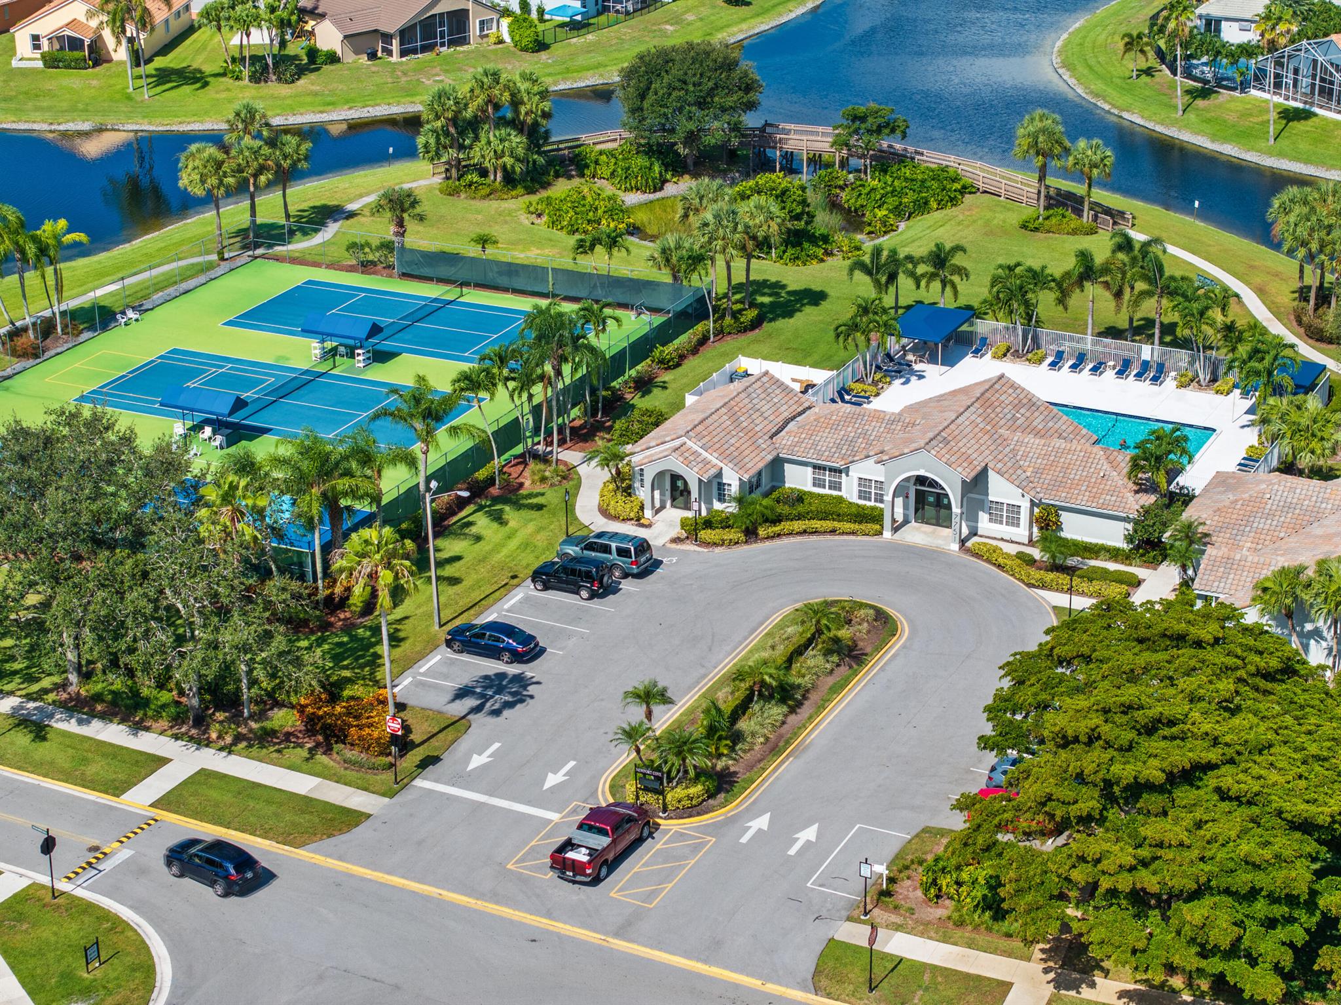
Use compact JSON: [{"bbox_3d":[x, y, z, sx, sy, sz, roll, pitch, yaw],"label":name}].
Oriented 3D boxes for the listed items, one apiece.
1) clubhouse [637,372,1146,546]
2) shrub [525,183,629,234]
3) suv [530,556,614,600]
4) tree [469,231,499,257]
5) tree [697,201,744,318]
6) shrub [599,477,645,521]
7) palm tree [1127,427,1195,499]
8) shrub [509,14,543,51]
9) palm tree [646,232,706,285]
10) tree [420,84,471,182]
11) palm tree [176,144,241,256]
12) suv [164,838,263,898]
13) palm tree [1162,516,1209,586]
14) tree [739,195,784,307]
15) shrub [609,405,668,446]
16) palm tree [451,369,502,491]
[{"bbox_3d":[12.917,-2.468,148.772,28.200,5.700,15.500,10,25,24],"label":"clubhouse"},{"bbox_3d":[-7.026,-22.276,204.211,7.800,2.300,6.200,-2,22,-2],"label":"shrub"},{"bbox_3d":[-5.103,3.724,140.009,4.430,1.790,1.830,10,25,25],"label":"suv"},{"bbox_3d":[-13.007,-17.218,190.337,2.050,3.640,2.050,10,25,24],"label":"tree"},{"bbox_3d":[3.336,-15.991,180.493,3.335,8.444,3.335,-1,22,0],"label":"tree"},{"bbox_3d":[-2.721,-0.174,151.939,2.600,1.240,2.900,-1,22,0],"label":"shrub"},{"bbox_3d":[26.768,-1.666,148.725,3.716,5.508,3.716,-1,22,0],"label":"palm tree"},{"bbox_3d":[-13.757,-44.586,256.715,2.922,3.560,2.922,-1,22,0],"label":"shrub"},{"bbox_3d":[0.272,-15.944,184.819,3.962,5.148,3.962,-1,22,0],"label":"palm tree"},{"bbox_3d":[-17.545,-28.797,213.163,4.000,7.800,4.000,-3,22,-4],"label":"tree"},{"bbox_3d":[-33.052,-21.732,195.688,4.498,8.604,4.498,-1,22,0],"label":"palm tree"},{"bbox_3d":[-19.175,14.978,113.362,4.600,1.690,1.860,16,28,34],"label":"suv"},{"bbox_3d":[26.440,2.575,139.129,2.400,3.950,2.400,4,23,11],"label":"palm tree"},{"bbox_3d":[6.083,-16.785,182.751,3.455,8.097,3.455,-1,22,0],"label":"tree"},{"bbox_3d":[-1.413,-4.548,160.799,2.900,1.600,3.200,10,25,24],"label":"shrub"},{"bbox_3d":[-10.818,-4.052,153.132,2.900,7.300,2.900,-2,22,-4],"label":"palm tree"}]

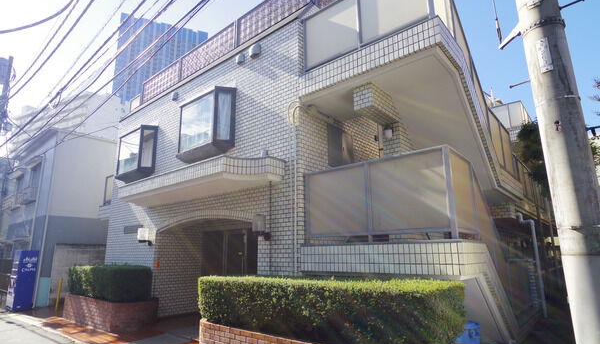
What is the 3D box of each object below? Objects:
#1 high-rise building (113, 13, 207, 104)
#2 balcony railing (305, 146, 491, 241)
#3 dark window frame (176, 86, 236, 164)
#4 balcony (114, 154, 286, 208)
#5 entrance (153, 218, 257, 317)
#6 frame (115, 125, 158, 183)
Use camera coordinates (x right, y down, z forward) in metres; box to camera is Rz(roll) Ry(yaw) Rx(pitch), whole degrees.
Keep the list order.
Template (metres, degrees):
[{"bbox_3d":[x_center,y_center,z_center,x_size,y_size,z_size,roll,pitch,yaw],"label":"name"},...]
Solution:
[{"bbox_3d":[-109.031,-26.063,263.773,62.412,174.360,35.000,5,-14,-23],"label":"high-rise building"},{"bbox_3d":[1.415,0.528,5.129,2.180,1.080,1.620,-12,-17,40],"label":"balcony railing"},{"bbox_3d":[-1.877,-0.935,6.989,1.290,1.280,0.450,-12,-17,40],"label":"dark window frame"},{"bbox_3d":[-2.316,0.286,6.726,4.630,0.310,1.010,-12,-17,40],"label":"balcony"},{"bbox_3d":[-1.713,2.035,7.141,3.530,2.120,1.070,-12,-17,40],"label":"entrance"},{"bbox_3d":[-4.250,-0.453,9.012,1.260,1.270,0.430,-12,-17,40],"label":"frame"}]

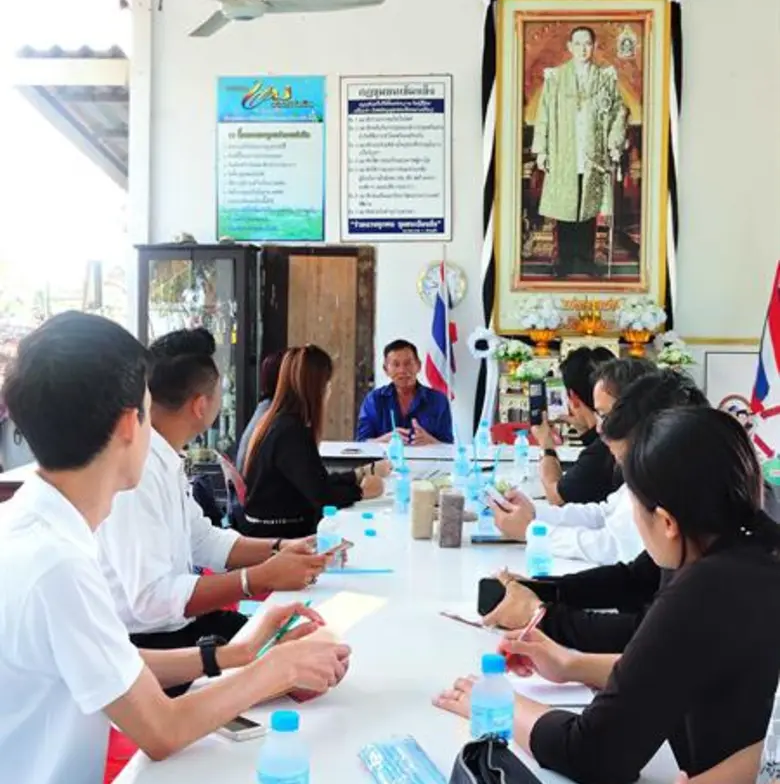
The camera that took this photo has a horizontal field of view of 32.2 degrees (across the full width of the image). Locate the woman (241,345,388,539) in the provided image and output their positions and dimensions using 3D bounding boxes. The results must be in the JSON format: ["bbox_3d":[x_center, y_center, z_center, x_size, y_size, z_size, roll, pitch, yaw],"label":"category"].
[{"bbox_3d":[-0.258,0.471,4.536,0.530,1.247,0.450,0,3,-7],"label":"woman"}]

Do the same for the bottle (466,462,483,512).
[{"bbox_3d":[0.257,0.291,4.097,0.059,0.143,0.059,0,3,0],"label":"bottle"}]

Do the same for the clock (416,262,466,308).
[{"bbox_3d":[0.299,-0.624,7.850,0.295,0.295,0.045,0,3,2],"label":"clock"}]

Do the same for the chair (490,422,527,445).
[{"bbox_3d":[0.644,0.575,6.445,0.450,0.829,0.480,1,3,5],"label":"chair"}]

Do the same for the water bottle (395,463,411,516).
[{"bbox_3d":[0.038,0.293,4.067,0.059,0.143,0.059,0,3,0],"label":"water bottle"}]

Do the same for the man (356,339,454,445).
[{"bbox_3d":[0.077,0.354,6.744,0.520,1.250,0.700,0,3,0],"label":"man"}]

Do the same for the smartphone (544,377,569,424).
[{"bbox_3d":[0.530,0.029,4.280,0.075,0.146,0.012,-6,3,-15],"label":"smartphone"}]

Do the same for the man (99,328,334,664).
[{"bbox_3d":[-0.409,0.520,3.038,0.610,1.320,0.480,0,3,0],"label":"man"}]

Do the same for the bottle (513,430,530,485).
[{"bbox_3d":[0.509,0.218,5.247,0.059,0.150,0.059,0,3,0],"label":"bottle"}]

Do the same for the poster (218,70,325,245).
[{"bbox_3d":[-0.646,-1.267,7.347,0.590,0.885,0.020,1,3,5],"label":"poster"}]

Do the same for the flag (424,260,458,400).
[{"bbox_3d":[0.286,-0.341,7.500,0.190,0.770,0.140,0,3,3],"label":"flag"}]

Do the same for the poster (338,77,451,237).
[{"bbox_3d":[0.034,-1.258,7.290,0.603,0.888,0.020,1,3,5],"label":"poster"}]

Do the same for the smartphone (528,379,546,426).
[{"bbox_3d":[0.475,0.034,4.350,0.074,0.150,0.010,-1,3,-27],"label":"smartphone"}]

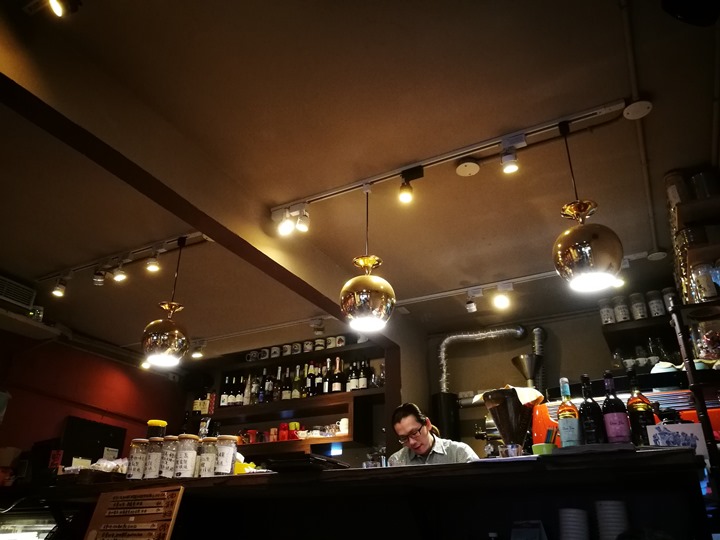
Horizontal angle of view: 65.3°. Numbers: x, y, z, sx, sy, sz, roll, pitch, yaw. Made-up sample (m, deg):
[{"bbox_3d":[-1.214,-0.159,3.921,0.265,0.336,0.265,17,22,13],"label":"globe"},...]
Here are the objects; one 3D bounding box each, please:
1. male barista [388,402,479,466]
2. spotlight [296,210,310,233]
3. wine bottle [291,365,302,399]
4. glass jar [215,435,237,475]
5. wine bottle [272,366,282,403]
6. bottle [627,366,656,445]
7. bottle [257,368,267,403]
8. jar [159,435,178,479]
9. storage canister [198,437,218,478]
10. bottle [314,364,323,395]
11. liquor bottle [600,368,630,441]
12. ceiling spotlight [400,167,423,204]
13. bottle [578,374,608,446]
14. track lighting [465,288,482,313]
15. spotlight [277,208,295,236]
[{"bbox_3d":[0.325,1.300,2.377,0.500,1.464,0.420,-12,-29,25],"label":"male barista"},{"bbox_3d":[-0.296,-0.254,2.942,0.080,0.105,0.070,8,-26,-15],"label":"spotlight"},{"bbox_3d":[-0.581,1.021,5.147,0.085,0.305,0.085,1,-26,0],"label":"wine bottle"},{"bbox_3d":[-0.674,0.939,2.834,0.102,0.195,0.102,6,-26,-11],"label":"glass jar"},{"bbox_3d":[-0.768,1.066,5.234,0.080,0.310,0.080,1,-26,0],"label":"wine bottle"},{"bbox_3d":[1.062,0.524,2.127,0.083,0.293,0.083,-13,-30,25],"label":"bottle"},{"bbox_3d":[-0.931,1.101,5.312,0.080,0.305,0.080,1,-26,0],"label":"bottle"},{"bbox_3d":[-1.021,1.004,3.010,0.088,0.220,0.088,1,-27,0],"label":"jar"},{"bbox_3d":[-0.775,0.954,2.862,0.084,0.195,0.084,7,-26,-13],"label":"storage canister"},{"bbox_3d":[-0.372,0.983,5.045,0.078,0.285,0.078,1,-26,0],"label":"bottle"},{"bbox_3d":[0.929,0.510,2.050,0.079,0.287,0.079,-11,-28,22],"label":"liquor bottle"},{"bbox_3d":[0.259,-0.434,2.886,0.110,0.160,0.075,-12,-29,25],"label":"ceiling spotlight"},{"bbox_3d":[0.905,0.548,2.195,0.079,0.285,0.079,-13,-30,25],"label":"bottle"},{"bbox_3d":[0.846,0.228,4.189,0.110,0.150,0.075,-12,-29,25],"label":"track lighting"},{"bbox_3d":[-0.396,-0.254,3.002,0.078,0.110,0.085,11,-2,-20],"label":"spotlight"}]

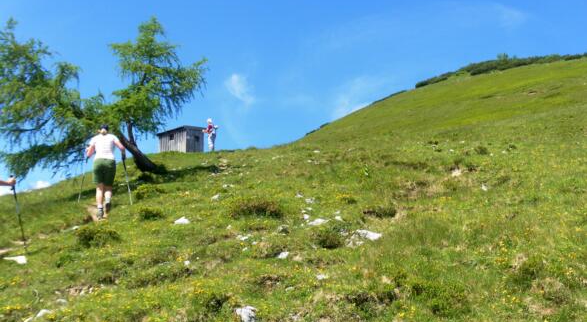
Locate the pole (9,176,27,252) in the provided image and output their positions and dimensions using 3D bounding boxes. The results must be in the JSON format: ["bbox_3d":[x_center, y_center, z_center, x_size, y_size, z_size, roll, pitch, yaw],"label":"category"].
[{"bbox_3d":[-4.092,0.779,8.800,0.080,1.140,0.060,-11,6,-36],"label":"pole"}]

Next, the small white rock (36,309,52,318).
[{"bbox_3d":[-2.224,1.361,5.300,0.140,0.055,0.100,3,-8,-23],"label":"small white rock"}]

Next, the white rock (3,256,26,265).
[{"bbox_3d":[-3.831,1.365,8.150,0.320,0.110,0.200,3,-8,-25],"label":"white rock"}]

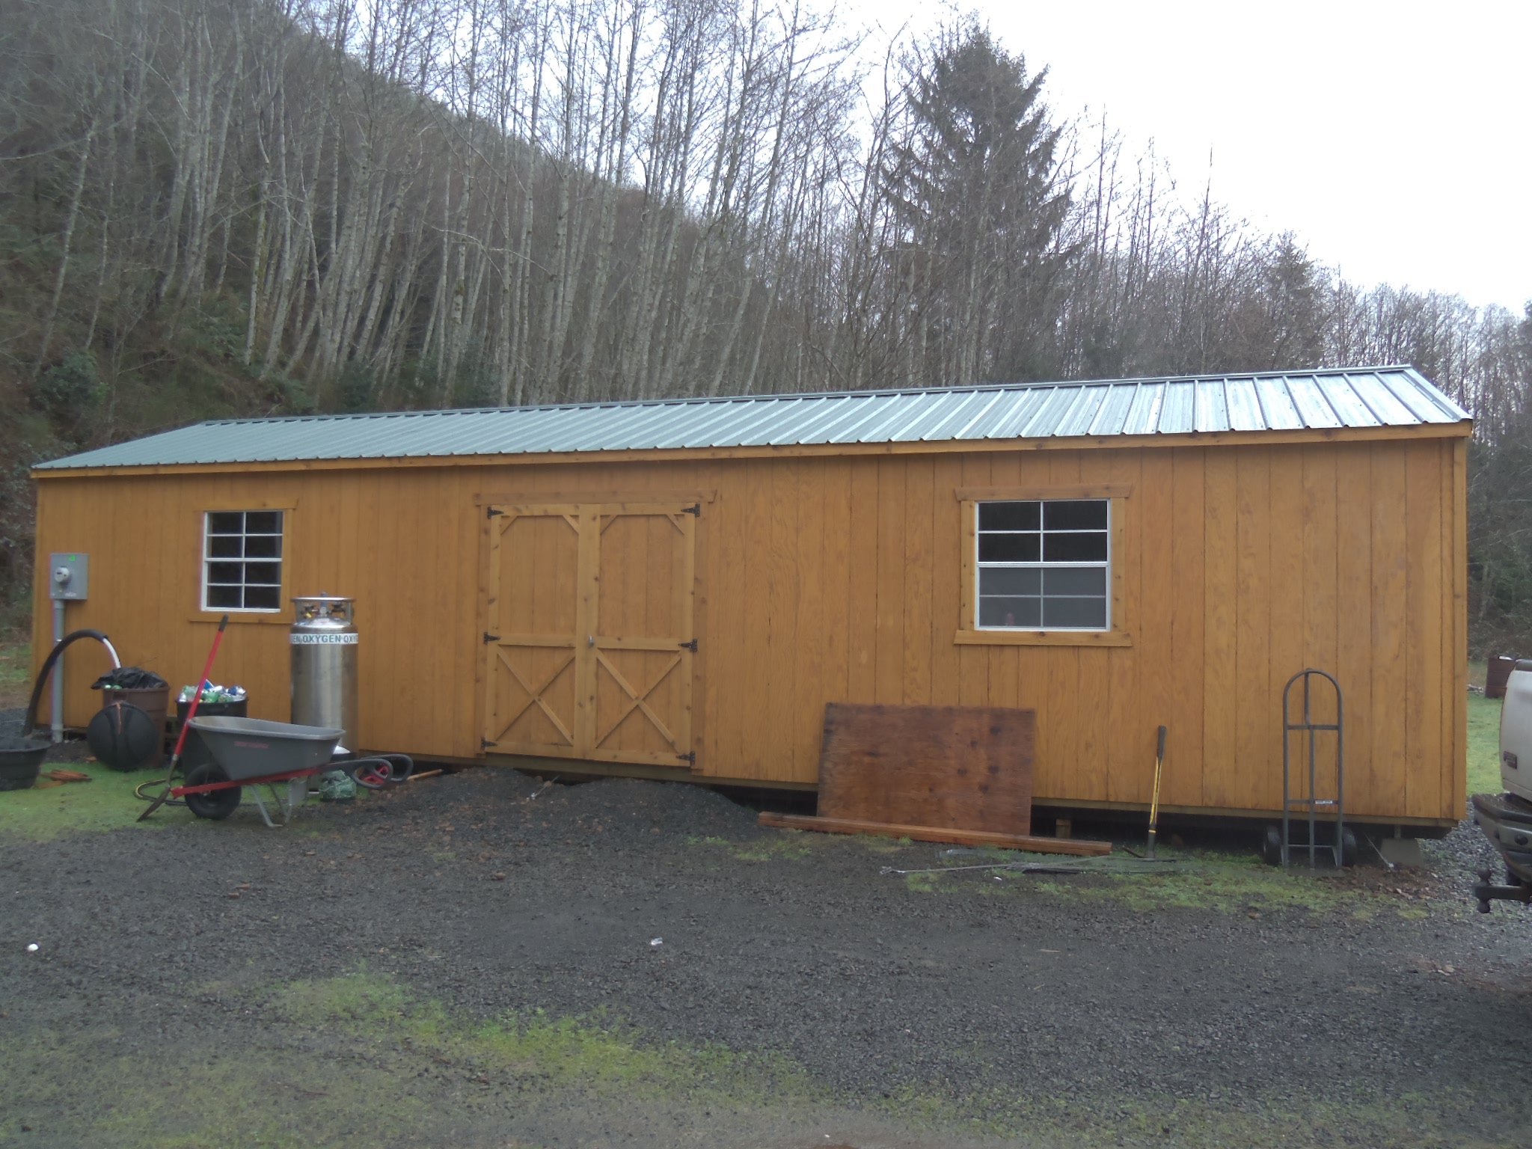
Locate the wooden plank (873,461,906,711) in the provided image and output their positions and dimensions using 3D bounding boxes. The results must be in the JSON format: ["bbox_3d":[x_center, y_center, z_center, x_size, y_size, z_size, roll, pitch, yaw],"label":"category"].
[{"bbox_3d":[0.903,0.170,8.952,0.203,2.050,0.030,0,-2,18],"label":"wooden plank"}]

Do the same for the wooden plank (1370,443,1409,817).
[{"bbox_3d":[3.971,0.342,7.886,0.203,2.389,0.025,0,-2,19],"label":"wooden plank"}]

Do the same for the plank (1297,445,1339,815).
[{"bbox_3d":[3.587,0.346,8.020,0.203,2.388,0.025,0,-2,19],"label":"plank"}]

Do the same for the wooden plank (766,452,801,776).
[{"bbox_3d":[0.132,0.320,9.124,0.205,2.370,0.022,0,-2,20],"label":"wooden plank"}]

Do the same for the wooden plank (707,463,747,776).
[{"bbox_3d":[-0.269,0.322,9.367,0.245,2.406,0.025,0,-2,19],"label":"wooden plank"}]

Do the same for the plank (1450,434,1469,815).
[{"bbox_3d":[4.243,0.327,7.580,0.092,2.340,0.025,0,-2,20],"label":"plank"}]

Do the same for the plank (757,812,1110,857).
[{"bbox_3d":[1.126,1.778,8.539,2.429,0.080,0.095,1,-2,18],"label":"plank"}]

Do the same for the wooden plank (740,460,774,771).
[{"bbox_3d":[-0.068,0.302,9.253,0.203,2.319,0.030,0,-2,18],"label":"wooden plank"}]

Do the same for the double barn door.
[{"bbox_3d":[-1.405,0.444,9.743,1.820,2.020,0.060,0,-2,19],"label":"double barn door"}]

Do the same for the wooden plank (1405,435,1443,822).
[{"bbox_3d":[4.062,0.330,7.658,0.207,2.360,0.022,0,-2,20],"label":"wooden plank"}]

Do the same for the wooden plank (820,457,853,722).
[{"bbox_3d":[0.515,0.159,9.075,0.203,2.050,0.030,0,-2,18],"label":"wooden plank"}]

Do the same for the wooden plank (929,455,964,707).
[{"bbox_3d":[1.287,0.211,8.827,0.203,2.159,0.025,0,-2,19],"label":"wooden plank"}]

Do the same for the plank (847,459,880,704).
[{"bbox_3d":[0.702,0.322,8.911,0.205,2.370,0.022,0,-2,20],"label":"plank"}]

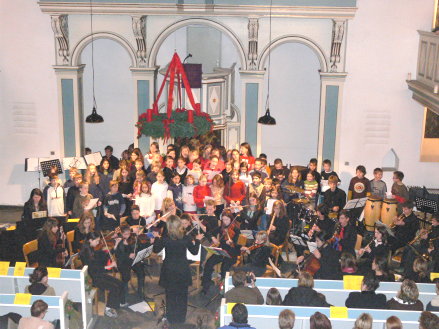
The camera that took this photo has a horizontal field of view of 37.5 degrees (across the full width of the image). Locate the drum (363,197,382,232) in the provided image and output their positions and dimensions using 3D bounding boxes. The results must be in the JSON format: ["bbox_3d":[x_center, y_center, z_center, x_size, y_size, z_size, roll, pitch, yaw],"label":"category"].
[{"bbox_3d":[3.344,1.044,14.039,0.370,0.690,0.370,1,14,0],"label":"drum"}]

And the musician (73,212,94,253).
[{"bbox_3d":[-2.208,1.440,10.777,0.480,1.250,0.720,-4,15,-19],"label":"musician"}]

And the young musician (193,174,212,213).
[{"bbox_3d":[-0.331,0.837,12.875,0.380,1.330,0.300,1,12,3],"label":"young musician"}]

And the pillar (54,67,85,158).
[{"bbox_3d":[-3.158,-0.585,13.976,0.580,3.109,0.550,2,14,4],"label":"pillar"}]

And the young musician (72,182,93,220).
[{"bbox_3d":[-2.620,0.966,12.501,0.420,1.370,0.360,-7,15,-33],"label":"young musician"}]

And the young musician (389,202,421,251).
[{"bbox_3d":[3.175,1.290,11.435,0.750,1.290,0.500,-7,16,-28],"label":"young musician"}]

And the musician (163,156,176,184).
[{"bbox_3d":[-1.057,0.559,13.673,0.400,1.440,0.300,-2,15,-12],"label":"musician"}]

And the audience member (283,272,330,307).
[{"bbox_3d":[1.078,1.965,8.407,0.550,1.347,0.750,2,14,4],"label":"audience member"}]

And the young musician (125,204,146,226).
[{"bbox_3d":[-1.479,1.350,11.452,0.500,1.230,0.680,-3,15,-15],"label":"young musician"}]

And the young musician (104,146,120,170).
[{"bbox_3d":[-2.375,0.309,14.466,0.450,1.550,0.300,0,14,-2],"label":"young musician"}]

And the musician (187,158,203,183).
[{"bbox_3d":[-0.529,0.577,13.676,0.400,1.400,0.320,0,14,-5],"label":"musician"}]

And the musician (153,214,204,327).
[{"bbox_3d":[-0.610,1.514,9.415,0.700,1.688,0.500,2,14,3],"label":"musician"}]

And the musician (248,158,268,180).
[{"bbox_3d":[0.795,0.558,13.527,0.420,1.430,0.320,1,12,3],"label":"musician"}]

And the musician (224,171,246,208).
[{"bbox_3d":[0.292,0.806,12.450,0.430,1.445,0.320,1,14,0],"label":"musician"}]

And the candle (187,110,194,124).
[{"bbox_3d":[-0.491,-0.810,11.151,0.100,0.230,0.100,1,14,0],"label":"candle"}]

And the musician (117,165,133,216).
[{"bbox_3d":[-1.829,0.749,12.548,0.420,1.483,0.320,-2,14,-11],"label":"musician"}]

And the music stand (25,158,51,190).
[{"bbox_3d":[-4.015,0.506,14.343,0.520,1.340,0.420,1,14,0],"label":"music stand"}]

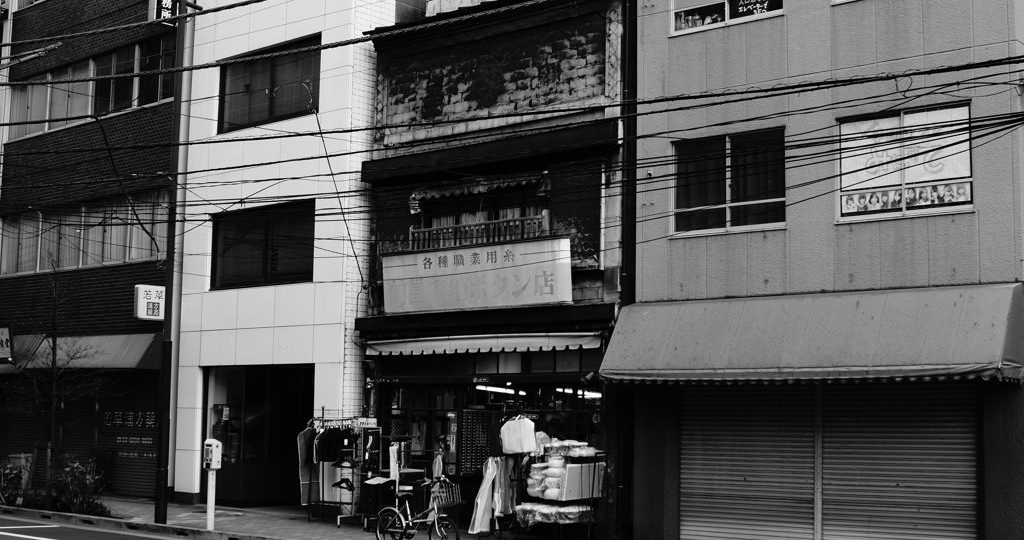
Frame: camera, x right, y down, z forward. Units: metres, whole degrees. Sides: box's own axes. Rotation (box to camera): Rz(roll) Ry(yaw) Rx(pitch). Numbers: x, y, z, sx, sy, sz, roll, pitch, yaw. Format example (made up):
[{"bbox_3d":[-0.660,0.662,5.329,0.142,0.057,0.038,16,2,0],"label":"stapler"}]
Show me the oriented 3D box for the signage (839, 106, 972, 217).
[{"bbox_3d":[4.785,-1.309,15.624,1.640,1.200,0.060,-4,-8,38],"label":"signage"}]

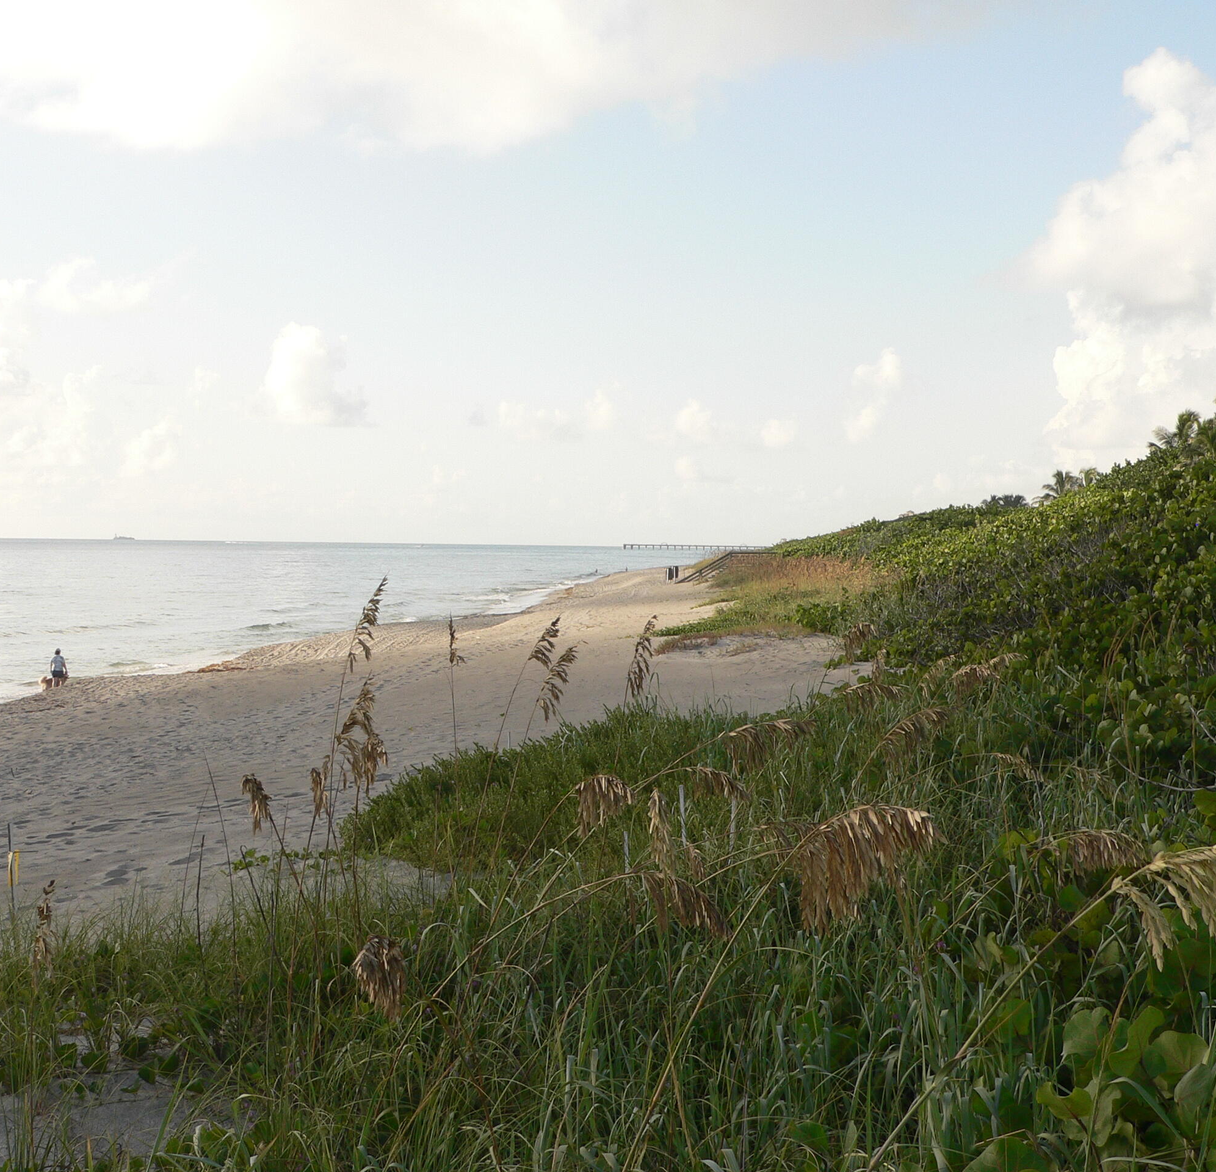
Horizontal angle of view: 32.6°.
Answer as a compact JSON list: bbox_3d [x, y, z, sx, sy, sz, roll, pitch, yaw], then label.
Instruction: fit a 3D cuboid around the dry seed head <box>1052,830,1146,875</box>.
[{"bbox_3d":[1.232,0.666,5.200,0.236,0.113,0.120,1,1,13],"label":"dry seed head"}]

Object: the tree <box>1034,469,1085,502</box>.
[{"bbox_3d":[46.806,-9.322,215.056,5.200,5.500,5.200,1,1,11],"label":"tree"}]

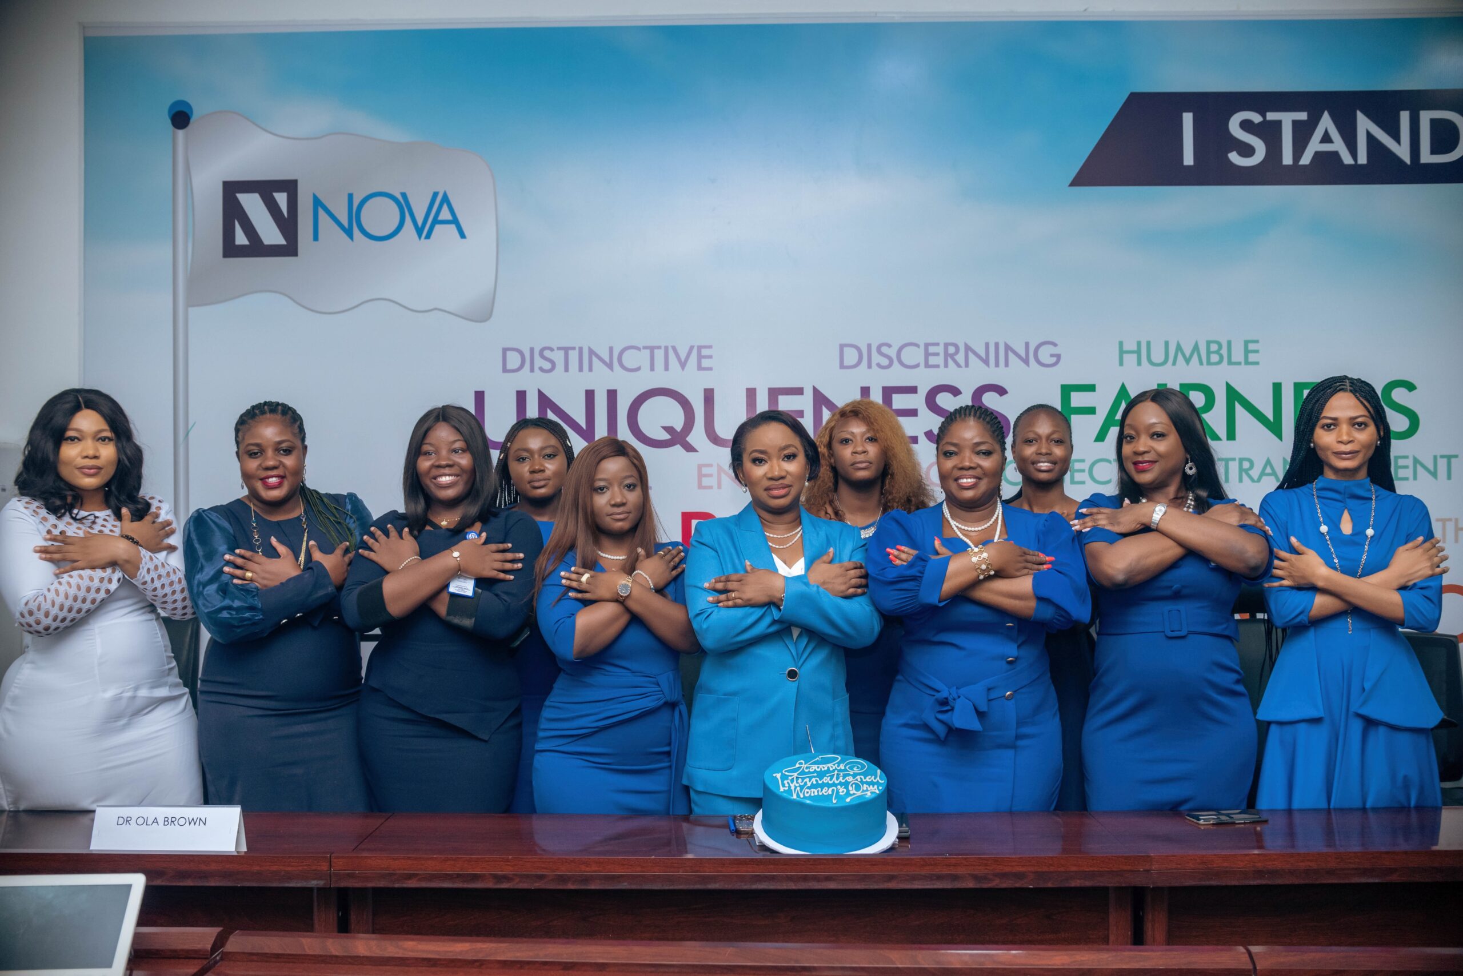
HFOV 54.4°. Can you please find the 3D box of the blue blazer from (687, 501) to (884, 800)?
[{"bbox_3d":[0.119,0.384,3.340,0.450,0.680,0.330,0,0,-10],"label":"blue blazer"}]

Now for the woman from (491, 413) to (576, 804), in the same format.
[{"bbox_3d":[-0.497,0.640,3.660,0.430,1.641,0.300,0,1,-5],"label":"woman"}]

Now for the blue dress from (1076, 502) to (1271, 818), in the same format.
[{"bbox_3d":[1.037,0.490,3.338,0.440,0.951,0.330,0,1,7],"label":"blue dress"}]

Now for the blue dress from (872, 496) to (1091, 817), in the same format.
[{"bbox_3d":[0.576,0.502,3.318,0.490,0.927,0.330,0,1,6],"label":"blue dress"}]

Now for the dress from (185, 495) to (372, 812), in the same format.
[{"bbox_3d":[-1.047,0.491,3.318,0.450,0.949,0.330,0,1,-9],"label":"dress"}]

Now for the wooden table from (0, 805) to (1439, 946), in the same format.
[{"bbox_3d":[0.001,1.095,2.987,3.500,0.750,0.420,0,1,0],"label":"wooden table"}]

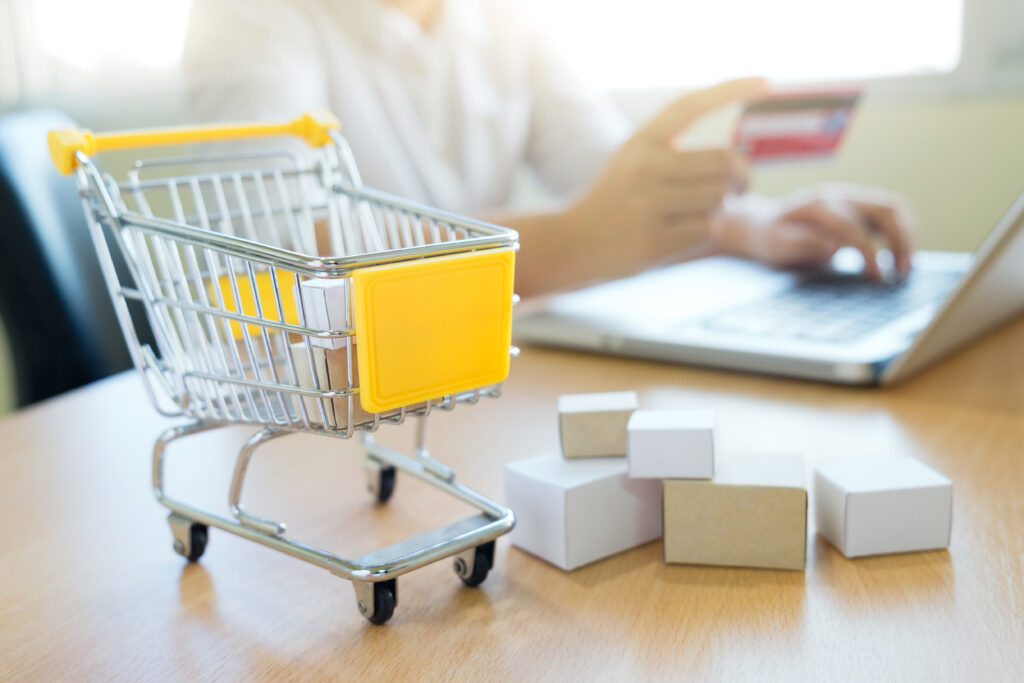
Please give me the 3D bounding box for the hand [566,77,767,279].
[{"bbox_3d":[0.095,-0.100,0.610,0.120,0.112,0.075,3,13,28],"label":"hand"}]

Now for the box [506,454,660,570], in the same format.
[{"bbox_3d":[0.022,0.046,0.286,0.036,0.023,0.027,-11,14,-34],"label":"box"}]

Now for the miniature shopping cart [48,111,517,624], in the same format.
[{"bbox_3d":[-0.056,0.000,0.279,0.089,0.126,0.132,-12,14,-37],"label":"miniature shopping cart"}]

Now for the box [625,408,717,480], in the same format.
[{"bbox_3d":[0.045,0.028,0.276,0.022,0.014,0.018,-1,12,13],"label":"box"}]

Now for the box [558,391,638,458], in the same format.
[{"bbox_3d":[0.026,0.025,0.298,0.023,0.014,0.019,-3,11,4],"label":"box"}]

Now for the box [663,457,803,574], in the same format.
[{"bbox_3d":[0.062,0.046,0.275,0.036,0.023,0.027,0,12,16],"label":"box"}]

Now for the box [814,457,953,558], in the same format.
[{"bbox_3d":[0.102,0.046,0.275,0.028,0.018,0.020,-5,11,-6],"label":"box"}]

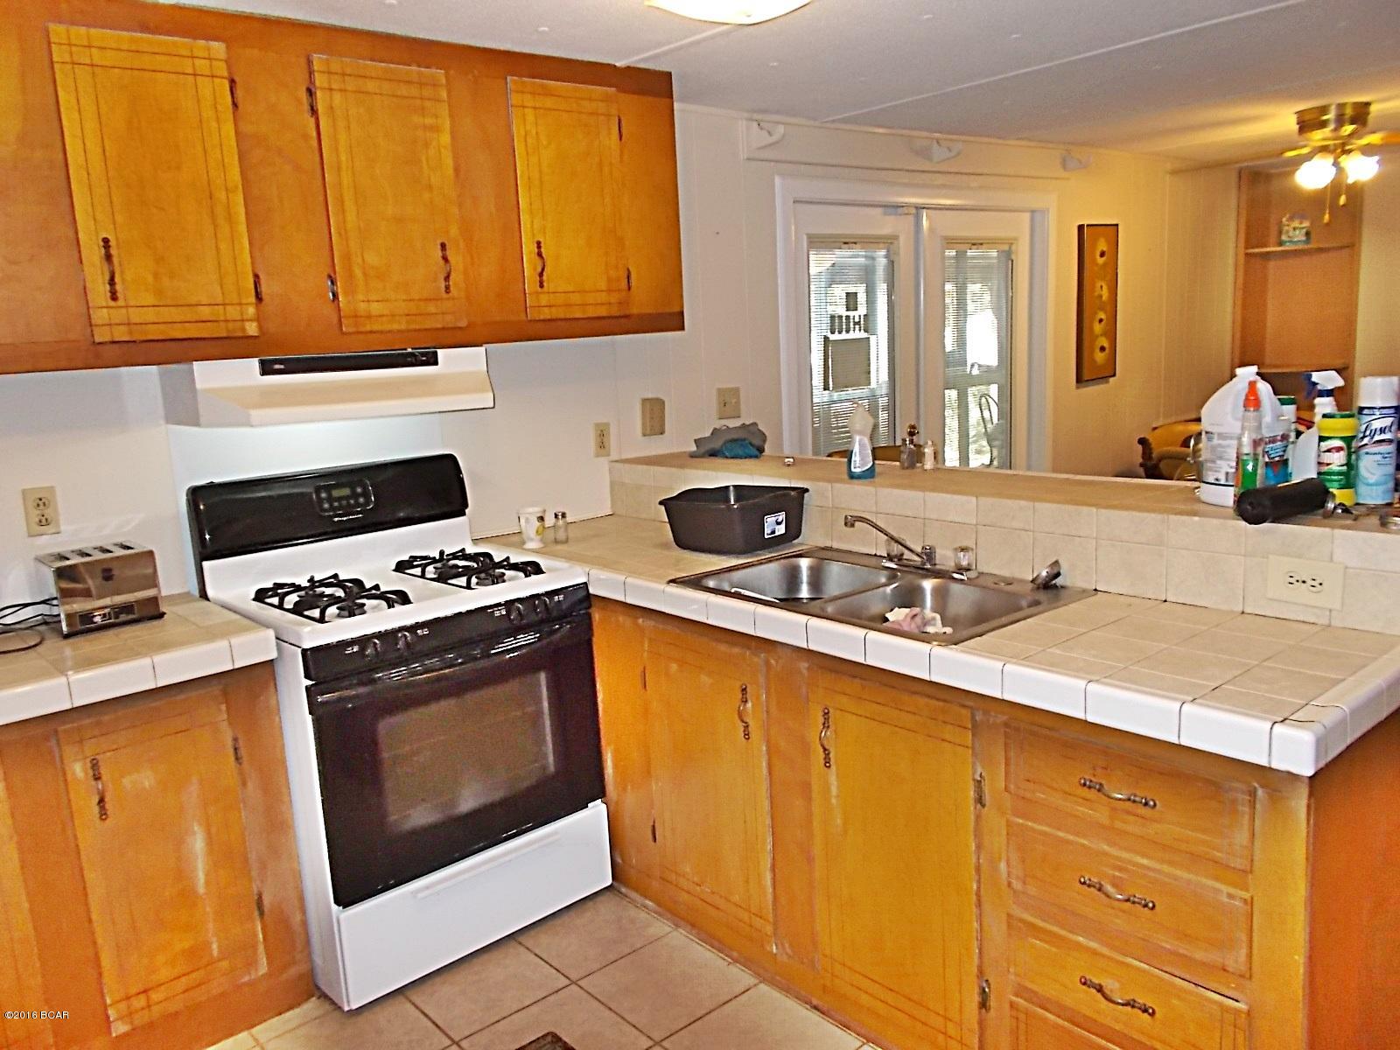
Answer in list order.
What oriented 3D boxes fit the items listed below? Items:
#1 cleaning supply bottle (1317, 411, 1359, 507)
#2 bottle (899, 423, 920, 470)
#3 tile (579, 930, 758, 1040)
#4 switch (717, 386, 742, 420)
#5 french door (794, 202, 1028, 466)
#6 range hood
[{"bbox_3d":[1.249,-0.129,2.063,0.070,0.178,0.070,7,14,44],"label":"cleaning supply bottle"},{"bbox_3d":[0.604,-0.230,3.071,0.050,0.126,0.045,-1,11,11],"label":"bottle"},{"bbox_3d":[-0.075,1.087,2.492,0.306,0.010,0.306,-12,13,-39],"label":"tile"},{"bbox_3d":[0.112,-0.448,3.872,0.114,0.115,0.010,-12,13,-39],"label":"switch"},{"bbox_3d":[1.022,-0.433,4.900,1.840,2.020,0.060,-12,14,-40],"label":"french door"},{"bbox_3d":[-0.919,-0.366,2.738,0.765,0.150,0.455,-12,14,-40],"label":"range hood"}]

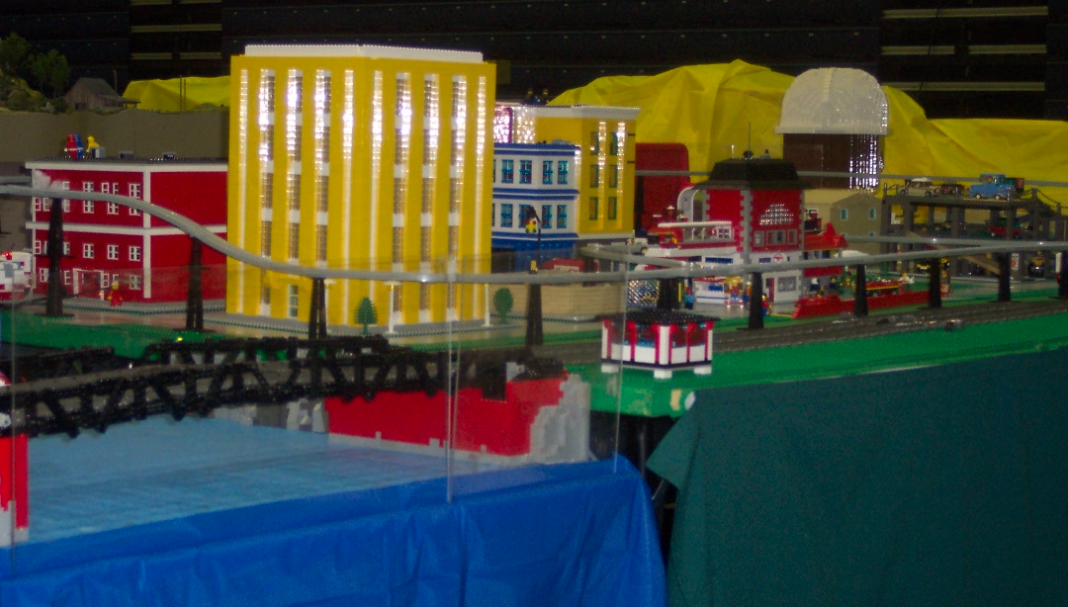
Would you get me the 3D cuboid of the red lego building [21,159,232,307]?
[{"bbox_3d":[-0.692,-0.137,4.048,0.322,0.247,0.290,4,5,39],"label":"red lego building"}]

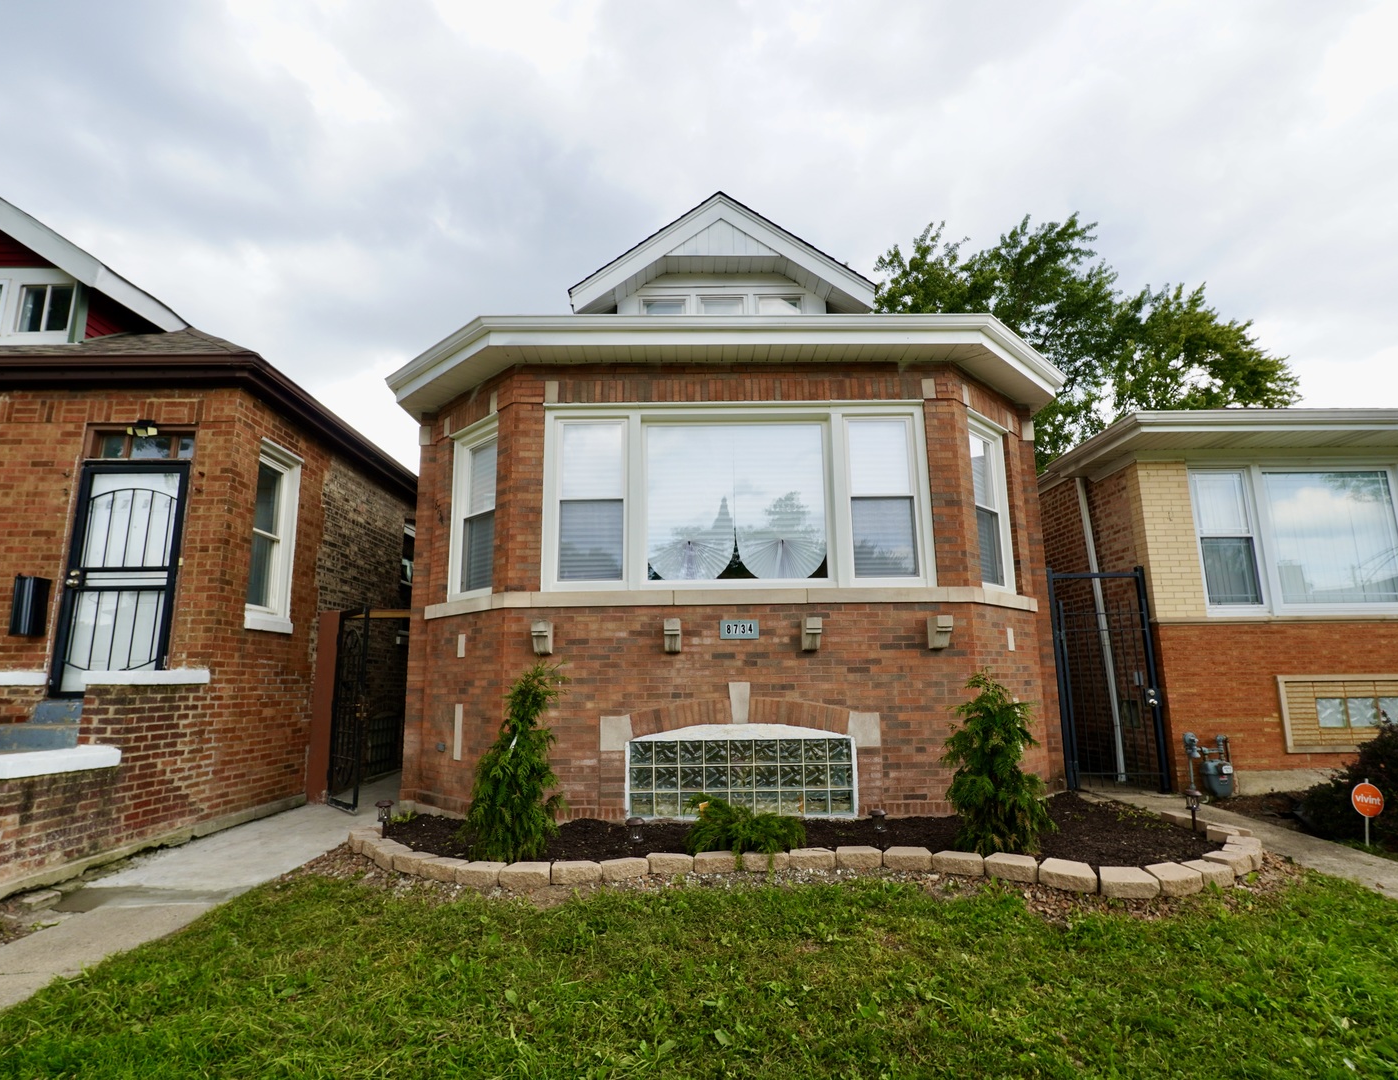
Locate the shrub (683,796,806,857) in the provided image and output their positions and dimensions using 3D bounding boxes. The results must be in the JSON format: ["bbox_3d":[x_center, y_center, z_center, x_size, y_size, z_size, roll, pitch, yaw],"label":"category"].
[{"bbox_3d":[0.305,1.893,4.816,0.820,0.330,0.720,-1,-11,-1],"label":"shrub"}]

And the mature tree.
[{"bbox_3d":[11.655,-2.636,21.085,12.500,15.200,11.000,-1,-11,-1],"label":"mature tree"}]

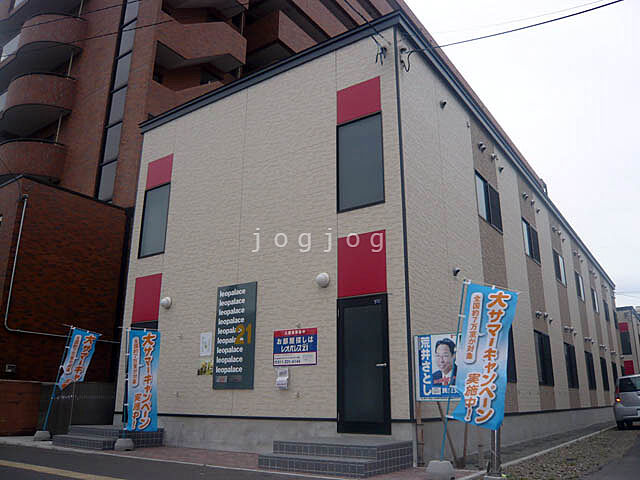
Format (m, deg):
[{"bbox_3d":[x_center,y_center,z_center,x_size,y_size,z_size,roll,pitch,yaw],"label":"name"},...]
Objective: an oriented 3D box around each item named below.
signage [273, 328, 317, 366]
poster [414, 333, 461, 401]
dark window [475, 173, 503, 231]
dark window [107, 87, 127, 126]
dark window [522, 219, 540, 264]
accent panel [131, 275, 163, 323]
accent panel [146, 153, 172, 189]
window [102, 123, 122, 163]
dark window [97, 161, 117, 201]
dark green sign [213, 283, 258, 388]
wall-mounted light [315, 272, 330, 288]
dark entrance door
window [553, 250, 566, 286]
[{"bbox_3d":[-0.411,1.739,8.369,0.885,0.560,0.030,-11,-20,34],"label":"signage"},{"bbox_3d":[1.656,1.745,7.084,0.770,0.890,0.040,-11,-20,34],"label":"poster"},{"bbox_3d":[3.878,-0.827,11.833,0.100,1.047,1.738,-11,-20,34],"label":"dark window"},{"bbox_3d":[-7.228,-4.728,18.401,0.995,1.388,0.100,-11,-20,34],"label":"dark window"},{"bbox_3d":[6.052,0.067,14.765,0.100,1.031,1.698,-11,-20,34],"label":"dark window"},{"bbox_3d":[-3.769,1.271,11.268,0.912,0.989,0.060,-11,-20,34],"label":"accent panel"},{"bbox_3d":[-3.753,-1.584,12.133,0.912,0.696,0.060,-11,-20,34],"label":"accent panel"},{"bbox_3d":[-7.106,-3.319,17.714,0.930,1.400,0.090,-11,-20,34],"label":"window"},{"bbox_3d":[-7.229,-1.962,17.562,0.966,1.436,0.100,-11,-20,34],"label":"dark window"},{"bbox_3d":[-1.573,1.747,9.459,1.027,1.894,0.060,-11,-20,34],"label":"dark green sign"},{"bbox_3d":[0.041,0.655,8.377,0.230,0.240,0.150,-11,-20,34],"label":"wall-mounted light"},{"bbox_3d":[0.646,1.856,7.820,0.912,2.016,0.100,-11,-20,34],"label":"dark entrance door"},{"bbox_3d":[8.112,0.971,17.519,0.090,1.048,1.613,-11,-20,34],"label":"window"}]

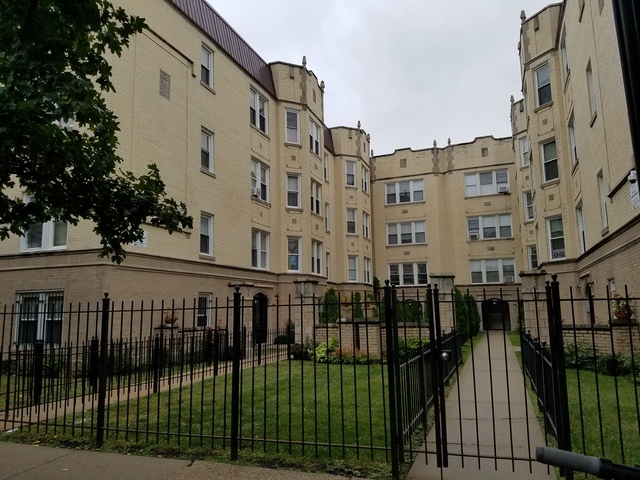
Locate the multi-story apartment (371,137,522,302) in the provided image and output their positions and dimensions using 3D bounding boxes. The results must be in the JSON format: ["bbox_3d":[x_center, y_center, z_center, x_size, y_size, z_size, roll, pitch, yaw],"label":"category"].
[{"bbox_3d":[9.872,0.153,36.597,10.032,12.920,8.000,-4,-9,20],"label":"multi-story apartment"}]

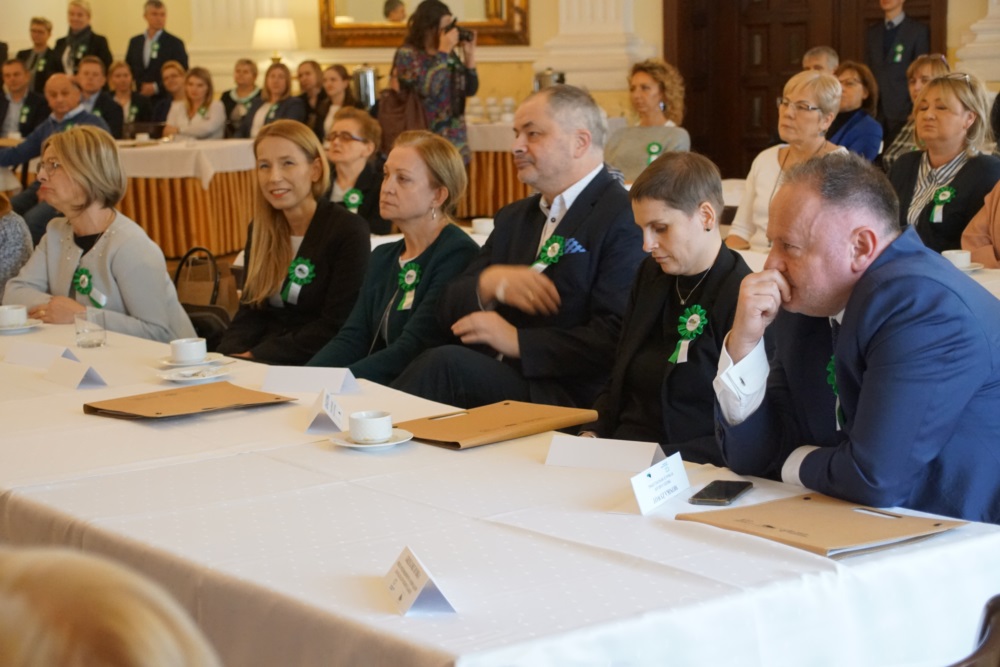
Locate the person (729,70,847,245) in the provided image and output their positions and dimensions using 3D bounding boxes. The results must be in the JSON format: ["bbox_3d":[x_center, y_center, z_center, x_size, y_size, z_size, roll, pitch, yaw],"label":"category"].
[{"bbox_3d":[0.944,-0.185,6.966,0.500,1.310,0.800,7,12,44],"label":"person"}]

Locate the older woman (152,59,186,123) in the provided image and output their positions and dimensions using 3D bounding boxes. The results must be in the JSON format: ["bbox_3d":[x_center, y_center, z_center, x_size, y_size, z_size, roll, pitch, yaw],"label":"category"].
[{"bbox_3d":[-2.345,-1.262,14.559,0.480,1.260,0.750,2,9,20],"label":"older woman"}]

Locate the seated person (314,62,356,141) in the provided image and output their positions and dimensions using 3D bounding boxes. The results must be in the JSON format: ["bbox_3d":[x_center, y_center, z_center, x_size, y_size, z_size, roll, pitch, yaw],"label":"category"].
[{"bbox_3d":[-1.199,-1.256,14.468,0.480,1.220,0.750,4,11,33],"label":"seated person"}]

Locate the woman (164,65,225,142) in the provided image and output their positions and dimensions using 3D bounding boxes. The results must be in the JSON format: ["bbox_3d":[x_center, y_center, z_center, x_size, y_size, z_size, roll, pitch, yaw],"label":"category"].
[{"bbox_3d":[-2.057,-1.155,14.077,0.520,1.266,0.750,-1,9,5],"label":"woman"}]

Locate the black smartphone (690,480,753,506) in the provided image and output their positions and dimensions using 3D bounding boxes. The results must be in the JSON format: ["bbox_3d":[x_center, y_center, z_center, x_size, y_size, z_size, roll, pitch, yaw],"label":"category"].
[{"bbox_3d":[0.374,0.268,3.507,0.068,0.008,0.144,2,10,22],"label":"black smartphone"}]

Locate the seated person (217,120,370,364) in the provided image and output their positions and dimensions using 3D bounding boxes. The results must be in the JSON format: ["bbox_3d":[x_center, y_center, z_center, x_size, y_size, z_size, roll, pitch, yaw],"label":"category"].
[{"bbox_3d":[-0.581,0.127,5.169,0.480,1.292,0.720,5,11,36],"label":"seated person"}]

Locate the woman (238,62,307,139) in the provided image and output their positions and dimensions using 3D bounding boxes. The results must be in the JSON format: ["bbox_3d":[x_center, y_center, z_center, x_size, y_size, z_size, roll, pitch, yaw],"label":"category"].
[{"bbox_3d":[-1.566,-1.177,14.106,0.500,1.276,0.750,2,9,20],"label":"woman"}]

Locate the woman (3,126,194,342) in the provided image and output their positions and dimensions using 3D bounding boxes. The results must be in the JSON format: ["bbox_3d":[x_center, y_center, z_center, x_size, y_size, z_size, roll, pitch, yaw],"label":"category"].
[{"bbox_3d":[-1.232,0.053,5.948,0.520,1.260,0.800,7,12,44],"label":"woman"}]

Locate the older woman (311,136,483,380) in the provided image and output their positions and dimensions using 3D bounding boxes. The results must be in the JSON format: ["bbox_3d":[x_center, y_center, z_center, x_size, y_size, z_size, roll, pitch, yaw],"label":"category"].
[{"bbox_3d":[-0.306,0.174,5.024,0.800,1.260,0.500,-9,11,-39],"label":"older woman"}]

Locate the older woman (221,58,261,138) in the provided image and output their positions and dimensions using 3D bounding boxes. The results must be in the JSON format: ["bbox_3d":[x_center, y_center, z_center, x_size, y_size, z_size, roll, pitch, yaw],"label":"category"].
[{"bbox_3d":[-1.820,-1.287,14.789,0.500,1.304,0.750,0,9,11],"label":"older woman"}]

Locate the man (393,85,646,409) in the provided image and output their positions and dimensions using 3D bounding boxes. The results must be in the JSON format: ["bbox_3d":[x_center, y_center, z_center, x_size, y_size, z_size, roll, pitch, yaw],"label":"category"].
[{"bbox_3d":[0.061,0.122,4.836,0.820,1.367,0.570,-9,11,-41],"label":"man"}]

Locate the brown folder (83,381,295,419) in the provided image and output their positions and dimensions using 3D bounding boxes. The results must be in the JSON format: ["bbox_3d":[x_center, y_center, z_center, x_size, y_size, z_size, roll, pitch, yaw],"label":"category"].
[{"bbox_3d":[-0.639,0.145,4.322,0.330,0.020,0.268,-8,11,-38],"label":"brown folder"}]

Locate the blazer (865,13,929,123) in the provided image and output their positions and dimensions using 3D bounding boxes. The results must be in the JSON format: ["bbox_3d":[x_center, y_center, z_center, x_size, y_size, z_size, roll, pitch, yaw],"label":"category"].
[{"bbox_3d":[2.759,-1.847,14.497,0.480,0.739,0.280,3,10,28],"label":"blazer"}]

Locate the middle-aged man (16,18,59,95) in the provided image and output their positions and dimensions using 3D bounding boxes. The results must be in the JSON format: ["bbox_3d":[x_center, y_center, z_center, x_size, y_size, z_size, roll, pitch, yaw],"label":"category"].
[{"bbox_3d":[-3.432,-1.594,15.691,0.500,1.620,0.320,2,9,20],"label":"middle-aged man"}]

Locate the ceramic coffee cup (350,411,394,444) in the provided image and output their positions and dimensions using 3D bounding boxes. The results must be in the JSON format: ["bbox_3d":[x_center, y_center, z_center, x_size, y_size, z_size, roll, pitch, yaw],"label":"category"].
[{"bbox_3d":[-0.240,0.175,3.865,0.082,0.050,0.088,-1,9,0],"label":"ceramic coffee cup"}]

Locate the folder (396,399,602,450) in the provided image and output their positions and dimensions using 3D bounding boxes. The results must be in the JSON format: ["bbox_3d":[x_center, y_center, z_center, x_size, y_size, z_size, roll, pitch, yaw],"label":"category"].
[{"bbox_3d":[-0.030,0.169,4.050,0.330,0.020,0.268,-8,11,-37],"label":"folder"}]

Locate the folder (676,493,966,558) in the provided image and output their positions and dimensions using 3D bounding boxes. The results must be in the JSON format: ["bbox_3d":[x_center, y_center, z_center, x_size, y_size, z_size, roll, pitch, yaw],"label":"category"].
[{"bbox_3d":[0.491,0.287,3.186,0.272,0.015,0.330,-7,10,-35],"label":"folder"}]

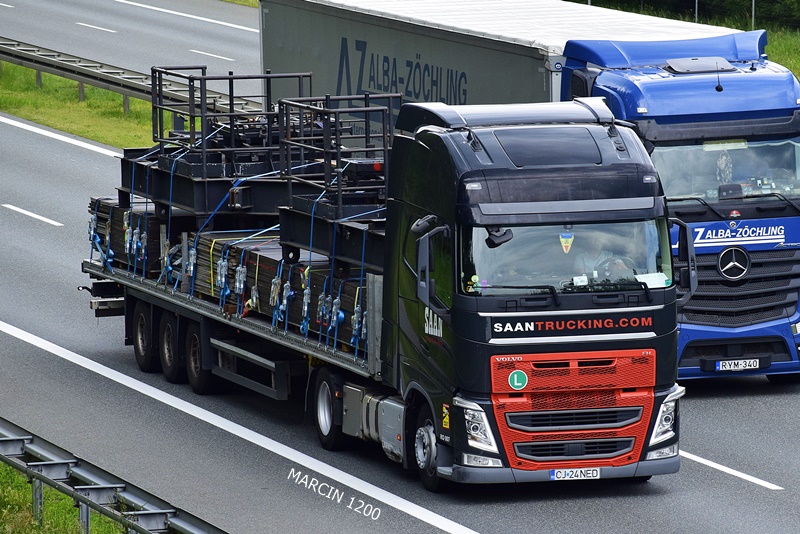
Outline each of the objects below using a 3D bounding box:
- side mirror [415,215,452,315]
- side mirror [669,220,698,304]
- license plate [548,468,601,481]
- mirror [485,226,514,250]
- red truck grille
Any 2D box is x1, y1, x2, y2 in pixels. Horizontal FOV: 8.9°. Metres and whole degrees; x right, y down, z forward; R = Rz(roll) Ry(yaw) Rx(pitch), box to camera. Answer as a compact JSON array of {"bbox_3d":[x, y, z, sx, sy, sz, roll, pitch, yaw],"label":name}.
[{"bbox_3d":[0.331,0.038,52.412,0.290,0.920,0.310,-2,6,-17],"label":"side mirror"},{"bbox_3d":[2.904,-0.052,53.175,0.280,0.900,0.300,-2,6,-17],"label":"side mirror"},{"bbox_3d":[1.791,2.113,52.498,0.520,0.112,0.020,-2,6,-17],"label":"license plate"},{"bbox_3d":[0.990,-0.302,52.260,0.250,0.210,0.180,-2,6,-17],"label":"mirror"},{"bbox_3d":[1.778,1.454,52.456,1.760,1.180,0.180,-2,6,-17],"label":"red truck grille"}]

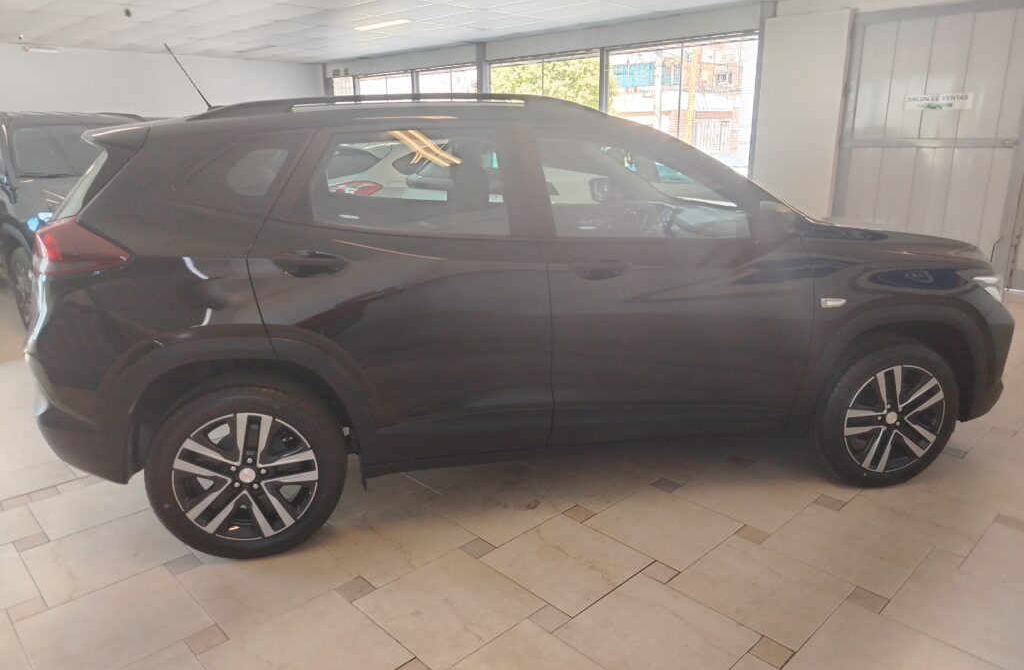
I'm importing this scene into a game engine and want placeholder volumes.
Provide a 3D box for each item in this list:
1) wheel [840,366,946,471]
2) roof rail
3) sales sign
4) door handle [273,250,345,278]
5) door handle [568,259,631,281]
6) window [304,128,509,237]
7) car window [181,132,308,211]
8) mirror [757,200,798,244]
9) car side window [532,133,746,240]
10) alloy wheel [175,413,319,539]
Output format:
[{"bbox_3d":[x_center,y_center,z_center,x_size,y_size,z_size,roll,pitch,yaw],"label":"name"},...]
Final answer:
[{"bbox_3d":[1.583,0.336,3.032,0.475,0.475,0.165,-3,16,-11],"label":"wheel"},{"bbox_3d":[-0.416,-0.809,2.513,1.400,0.095,0.055,-3,16,-11],"label":"roof rail"},{"bbox_3d":[4.311,-2.355,7.186,0.620,0.150,0.012,14,21,43],"label":"sales sign"},{"bbox_3d":[-0.655,-0.230,2.316,0.230,0.083,0.050,-3,16,-11],"label":"door handle"},{"bbox_3d":[0.313,-0.229,2.522,0.235,0.072,0.050,-3,16,-11],"label":"door handle"},{"bbox_3d":[-0.352,-0.524,2.461,0.680,0.390,0.050,-3,-5,-11],"label":"window"},{"bbox_3d":[-0.886,-0.536,2.360,0.380,0.280,0.050,-2,-6,-5],"label":"car window"},{"bbox_3d":[0.941,-0.401,2.531,0.110,0.155,0.170,-3,16,-11],"label":"mirror"},{"bbox_3d":[0.495,-0.546,2.629,0.810,0.395,0.050,-3,-5,-11],"label":"car side window"},{"bbox_3d":[-0.934,0.478,2.536,0.475,0.475,0.165,-3,16,-11],"label":"alloy wheel"}]

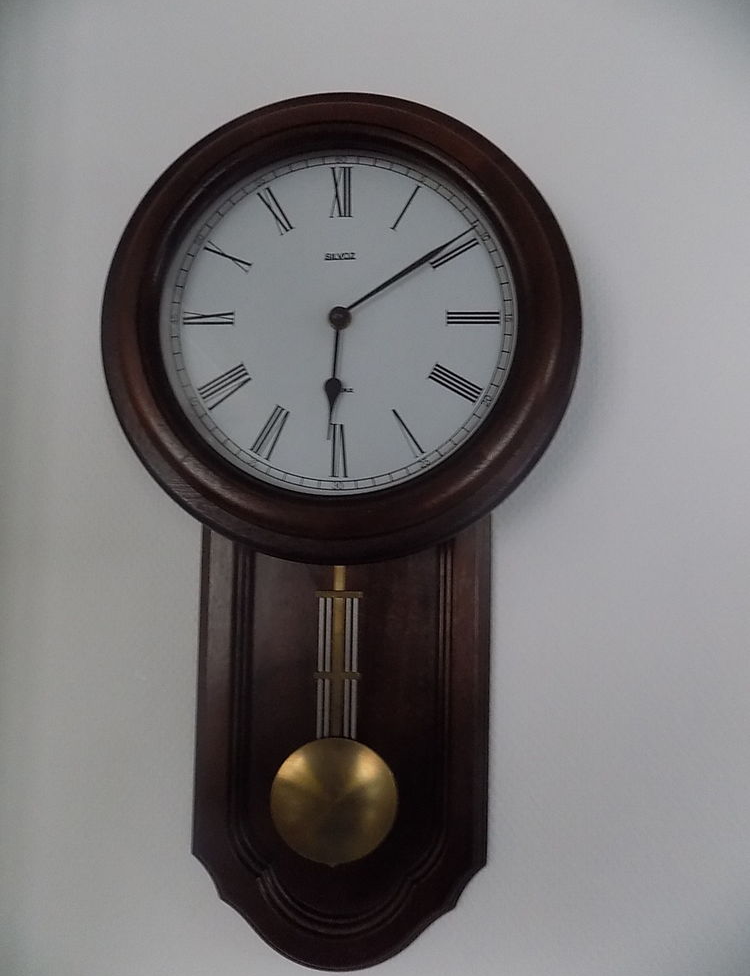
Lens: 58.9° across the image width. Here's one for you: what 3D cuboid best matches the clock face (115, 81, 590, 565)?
[{"bbox_3d":[-0.022,-0.111,0.453,0.320,0.320,0.075,1,-5,2],"label":"clock face"}]

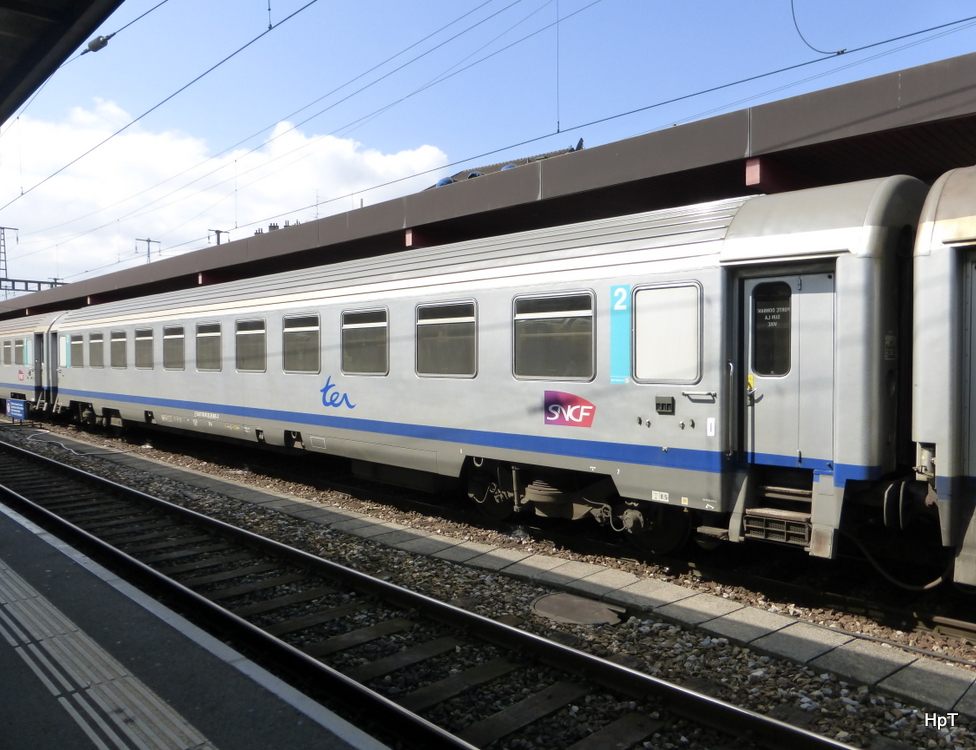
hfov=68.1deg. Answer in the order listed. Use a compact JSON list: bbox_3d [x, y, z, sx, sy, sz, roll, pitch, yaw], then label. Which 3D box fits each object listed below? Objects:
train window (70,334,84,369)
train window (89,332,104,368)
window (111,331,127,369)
[{"bbox_3d":[-12.429,-0.708,21.854,0.070,0.975,1.250,-1,2,-44],"label":"train window"},{"bbox_3d":[-11.113,-0.681,20.512,0.070,0.975,1.250,-1,2,-44],"label":"train window"},{"bbox_3d":[-9.796,-0.655,19.170,0.070,0.975,1.250,-1,2,-44],"label":"window"}]

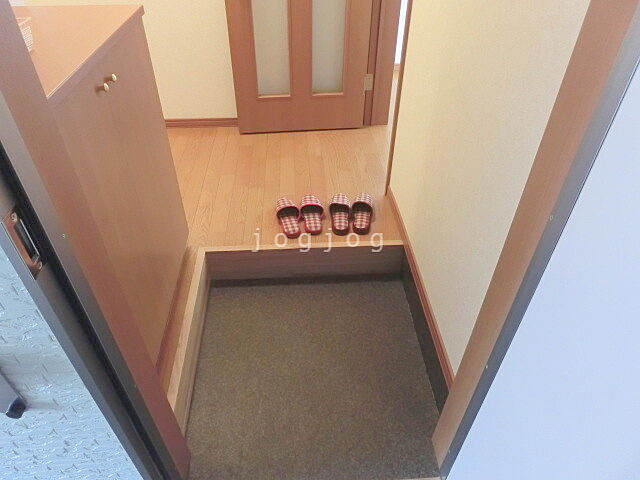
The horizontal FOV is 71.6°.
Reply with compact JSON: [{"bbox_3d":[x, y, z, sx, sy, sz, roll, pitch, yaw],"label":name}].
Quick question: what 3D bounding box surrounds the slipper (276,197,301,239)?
[{"bbox_3d":[-0.143,-0.118,1.956,0.098,0.070,0.266,-6,41,-8],"label":"slipper"}]

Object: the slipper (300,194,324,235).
[{"bbox_3d":[-0.037,-0.134,1.976,0.098,0.070,0.264,-3,41,-4],"label":"slipper"}]

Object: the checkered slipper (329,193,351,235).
[{"bbox_3d":[0.093,-0.133,1.978,0.094,0.070,0.272,0,40,0],"label":"checkered slipper"}]

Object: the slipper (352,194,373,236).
[{"bbox_3d":[0.193,-0.136,1.982,0.094,0.070,0.273,4,41,4],"label":"slipper"}]

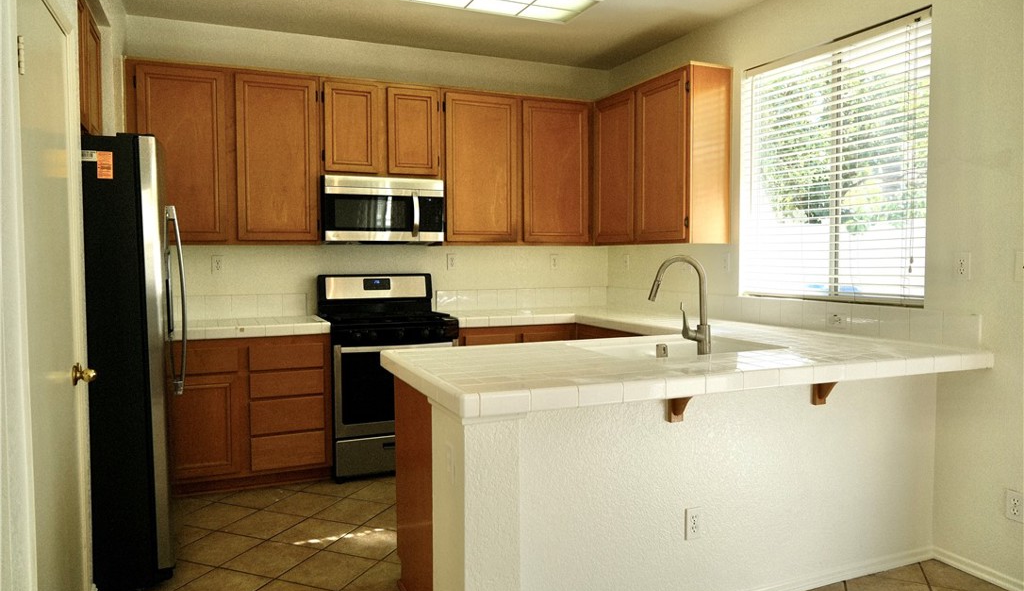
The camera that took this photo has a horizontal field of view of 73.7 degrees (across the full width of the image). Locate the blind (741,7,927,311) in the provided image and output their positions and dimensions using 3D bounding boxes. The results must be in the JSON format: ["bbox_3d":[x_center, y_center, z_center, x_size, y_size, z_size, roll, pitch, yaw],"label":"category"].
[{"bbox_3d":[1.578,-0.614,3.444,0.055,1.272,1.133,-1,3,-22],"label":"blind"}]

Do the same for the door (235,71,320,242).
[{"bbox_3d":[-1.399,-0.813,4.085,0.450,0.972,0.020,-1,3,-23],"label":"door"}]

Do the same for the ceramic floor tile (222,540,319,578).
[{"bbox_3d":[-1.046,1.149,2.966,0.301,0.010,0.301,1,3,21],"label":"ceramic floor tile"}]

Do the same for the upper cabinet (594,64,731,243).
[{"bbox_3d":[0.925,-0.847,4.525,0.319,1.026,1.188,-1,3,-22],"label":"upper cabinet"}]

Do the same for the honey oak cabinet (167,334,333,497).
[{"bbox_3d":[-1.609,0.658,4.076,0.961,0.869,0.623,-1,3,-23],"label":"honey oak cabinet"}]

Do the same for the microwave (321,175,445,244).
[{"bbox_3d":[-0.861,-0.552,4.517,0.769,0.424,0.370,-1,3,-22],"label":"microwave"}]

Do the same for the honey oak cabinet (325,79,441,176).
[{"bbox_3d":[-0.877,-1.050,4.471,0.769,0.611,0.323,-1,3,-23],"label":"honey oak cabinet"}]

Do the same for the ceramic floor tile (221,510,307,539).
[{"bbox_3d":[-1.219,1.131,3.358,0.301,0.010,0.301,1,3,21],"label":"ceramic floor tile"}]

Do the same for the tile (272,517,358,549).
[{"bbox_3d":[-0.936,1.135,3.248,0.301,0.010,0.301,1,3,21],"label":"tile"}]

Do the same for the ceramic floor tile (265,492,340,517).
[{"bbox_3d":[-1.110,1.117,3.641,0.301,0.010,0.301,1,3,21],"label":"ceramic floor tile"}]

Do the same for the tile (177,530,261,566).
[{"bbox_3d":[-1.325,1.140,3.068,0.299,0.010,0.299,1,3,21],"label":"tile"}]

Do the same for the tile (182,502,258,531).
[{"bbox_3d":[-1.499,1.121,3.457,0.299,0.010,0.299,1,3,21],"label":"tile"}]

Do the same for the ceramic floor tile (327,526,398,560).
[{"bbox_3d":[-0.653,1.139,3.139,0.301,0.010,0.301,1,3,21],"label":"ceramic floor tile"}]

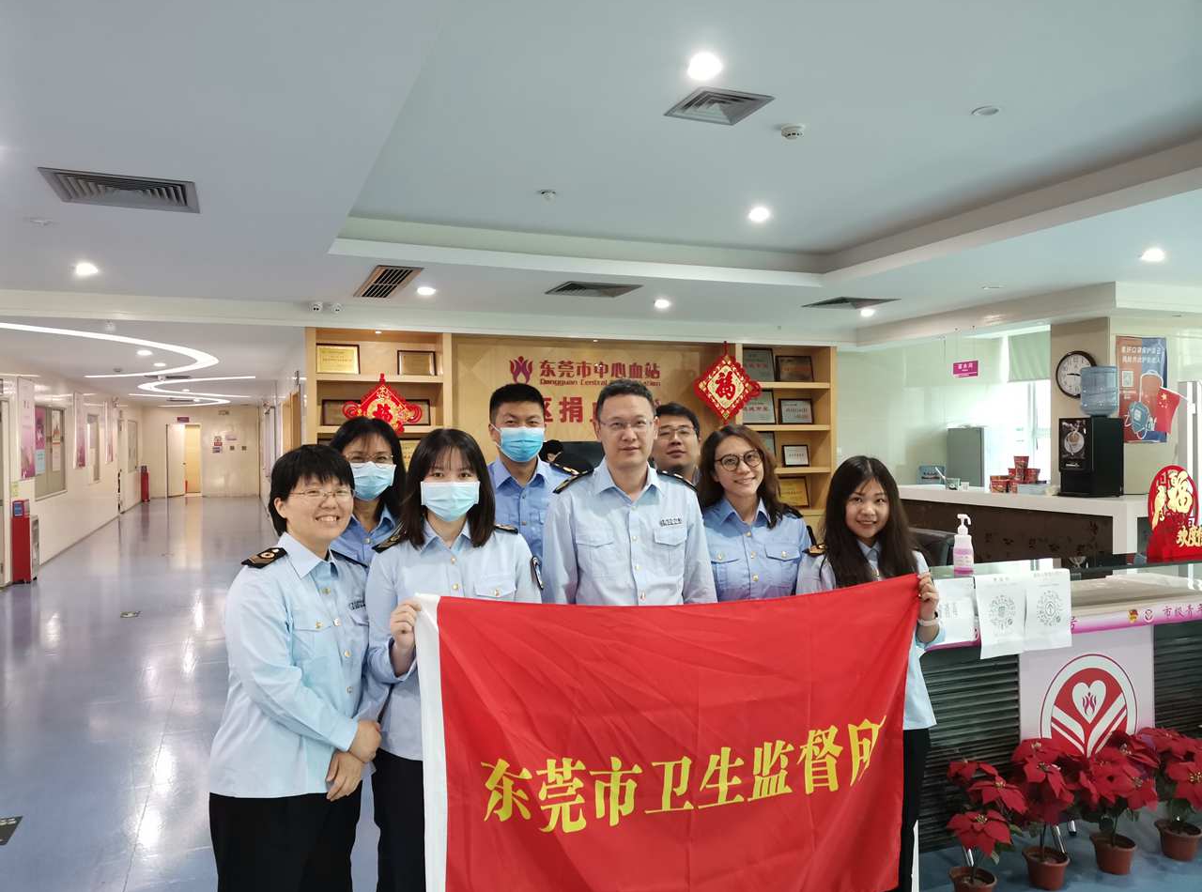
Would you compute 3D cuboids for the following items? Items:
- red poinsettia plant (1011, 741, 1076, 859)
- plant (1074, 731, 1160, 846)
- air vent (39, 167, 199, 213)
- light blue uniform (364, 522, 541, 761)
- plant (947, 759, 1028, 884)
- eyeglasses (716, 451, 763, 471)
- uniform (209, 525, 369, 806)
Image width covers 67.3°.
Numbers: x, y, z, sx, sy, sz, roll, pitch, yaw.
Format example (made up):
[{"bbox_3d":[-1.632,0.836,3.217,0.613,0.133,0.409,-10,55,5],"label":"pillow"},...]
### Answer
[{"bbox_3d":[1.601,1.259,3.255,0.240,0.410,0.240,-1,1,-22],"label":"red poinsettia plant"},{"bbox_3d":[1.866,1.241,3.264,0.297,0.416,0.297,0,1,0],"label":"plant"},{"bbox_3d":[-2.215,-1.182,4.215,0.597,0.050,0.597,-1,1,-22],"label":"air vent"},{"bbox_3d":[-0.346,0.449,2.110,0.430,0.580,0.280,0,1,-8],"label":"light blue uniform"},{"bbox_3d":[1.287,1.250,3.007,0.264,0.421,0.264,0,1,0],"label":"plant"},{"bbox_3d":[0.397,0.039,2.665,0.140,0.050,0.135,-12,1,-9],"label":"eyeglasses"},{"bbox_3d":[-0.754,0.537,2.220,0.440,0.640,0.330,-1,1,-43],"label":"uniform"}]

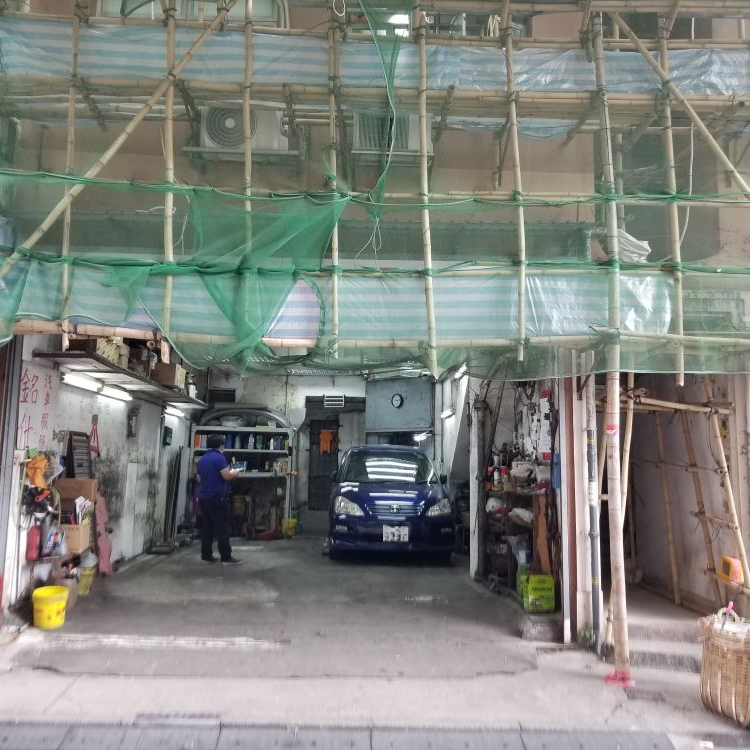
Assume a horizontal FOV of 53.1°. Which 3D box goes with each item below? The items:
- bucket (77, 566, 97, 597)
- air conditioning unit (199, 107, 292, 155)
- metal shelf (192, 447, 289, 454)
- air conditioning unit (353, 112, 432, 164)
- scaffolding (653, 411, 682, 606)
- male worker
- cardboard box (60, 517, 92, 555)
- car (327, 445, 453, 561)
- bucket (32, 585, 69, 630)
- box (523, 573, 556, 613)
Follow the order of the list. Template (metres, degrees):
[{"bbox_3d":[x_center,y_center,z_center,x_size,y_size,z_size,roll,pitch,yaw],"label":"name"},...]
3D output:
[{"bbox_3d":[-2.771,1.953,7.144,0.245,0.275,0.245,1,-8,-2],"label":"bucket"},{"bbox_3d":[-0.961,-1.825,5.629,0.660,0.460,0.270,1,-8,-2],"label":"air conditioning unit"},{"bbox_3d":[-2.373,1.337,13.300,1.660,0.070,0.420,1,-7,-3],"label":"metal shelf"},{"bbox_3d":[0.143,-1.996,6.158,0.660,0.420,0.320,1,-7,-3],"label":"air conditioning unit"},{"bbox_3d":[2.607,1.184,6.704,0.060,1.670,0.060,-4,-7,-4],"label":"scaffolding"},{"bbox_3d":[-2.104,1.647,10.207,0.500,1.710,0.520,7,-9,-41],"label":"male worker"},{"bbox_3d":[-2.654,1.438,6.646,0.190,0.260,0.300,2,-8,-10],"label":"cardboard box"},{"bbox_3d":[0.159,1.975,12.111,1.760,1.660,4.660,1,-8,-2],"label":"car"},{"bbox_3d":[-2.456,1.757,5.706,0.280,0.300,0.280,1,-8,-2],"label":"bucket"},{"bbox_3d":[1.358,1.820,6.305,0.230,0.300,0.200,1,-7,-3],"label":"box"}]

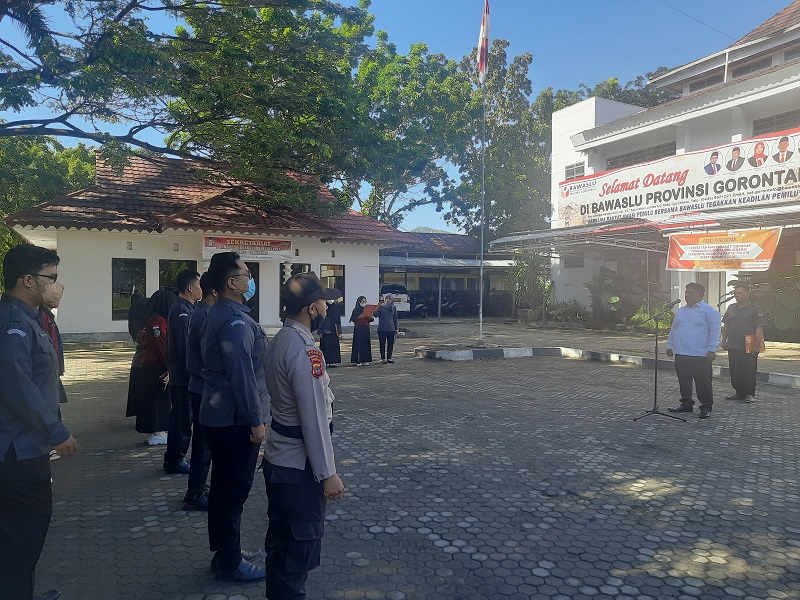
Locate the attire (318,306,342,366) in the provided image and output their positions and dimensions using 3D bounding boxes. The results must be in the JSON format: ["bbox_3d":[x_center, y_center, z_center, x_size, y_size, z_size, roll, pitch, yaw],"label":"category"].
[{"bbox_3d":[-1.540,0.760,12.700,0.550,1.360,0.360,0,0,-18],"label":"attire"}]

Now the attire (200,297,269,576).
[{"bbox_3d":[-0.880,0.700,3.060,0.330,1.430,0.520,0,0,-27],"label":"attire"}]

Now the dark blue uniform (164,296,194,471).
[{"bbox_3d":[-1.830,0.700,4.860,0.320,1.460,0.480,0,0,-33],"label":"dark blue uniform"}]

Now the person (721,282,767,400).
[{"bbox_3d":[4.980,0.590,8.390,0.360,1.690,0.580,0,0,-37],"label":"person"}]

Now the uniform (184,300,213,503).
[{"bbox_3d":[-1.340,0.710,4.100,0.330,1.410,0.500,0,0,-27],"label":"uniform"}]

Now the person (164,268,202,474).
[{"bbox_3d":[-1.810,0.605,4.860,0.350,1.690,0.500,0,0,-33],"label":"person"}]

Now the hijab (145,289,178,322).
[{"bbox_3d":[-2.380,0.060,5.770,0.320,0.370,0.280,0,0,-33],"label":"hijab"}]

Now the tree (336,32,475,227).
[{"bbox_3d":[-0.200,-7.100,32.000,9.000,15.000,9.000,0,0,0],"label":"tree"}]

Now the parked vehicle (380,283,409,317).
[{"bbox_3d":[-0.450,0.040,32.000,1.700,1.760,4.300,0,0,-9],"label":"parked vehicle"}]

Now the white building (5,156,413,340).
[{"bbox_3d":[-8.400,-2.300,25.600,15.000,7.500,11.500,0,0,-33],"label":"white building"}]

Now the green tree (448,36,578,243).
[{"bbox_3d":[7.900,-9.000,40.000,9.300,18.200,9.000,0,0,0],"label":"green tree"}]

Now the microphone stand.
[{"bbox_3d":[3.170,0.735,7.080,0.760,1.420,0.600,0,0,-31],"label":"microphone stand"}]

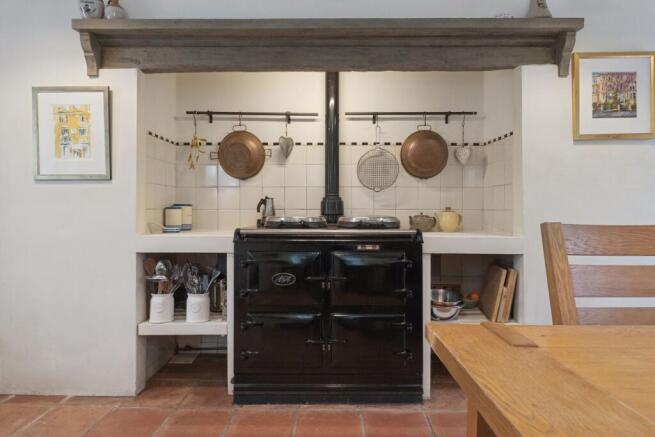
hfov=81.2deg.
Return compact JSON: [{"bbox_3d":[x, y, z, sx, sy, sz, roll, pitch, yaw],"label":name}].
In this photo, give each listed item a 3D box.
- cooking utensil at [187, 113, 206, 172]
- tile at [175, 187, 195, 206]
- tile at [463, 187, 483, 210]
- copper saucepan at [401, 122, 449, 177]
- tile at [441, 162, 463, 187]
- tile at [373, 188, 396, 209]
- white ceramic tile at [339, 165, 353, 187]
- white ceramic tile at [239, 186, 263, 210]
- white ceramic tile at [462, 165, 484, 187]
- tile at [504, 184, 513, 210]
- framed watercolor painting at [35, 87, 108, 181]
[{"bbox_3d":[-0.864,-0.512,2.540,0.130,0.385,0.050,0,1,0],"label":"cooking utensil"},{"bbox_3d":[-0.973,-0.137,2.630,0.136,0.157,0.010,0,1,0],"label":"tile"},{"bbox_3d":[0.996,-0.135,2.610,0.142,0.150,0.010,0,1,0],"label":"tile"},{"bbox_3d":[0.647,-0.470,2.530,0.316,0.415,0.090,0,3,0],"label":"copper saucepan"},{"bbox_3d":[0.869,-0.297,2.676,0.153,0.153,0.010,0,1,0],"label":"tile"},{"bbox_3d":[0.400,-0.141,2.660,0.153,0.153,0.010,0,1,0],"label":"tile"},{"bbox_3d":[0.091,-0.297,2.676,0.153,0.153,0.010,0,1,0],"label":"white ceramic tile"},{"bbox_3d":[-0.523,-0.137,2.630,0.154,0.157,0.010,0,1,0],"label":"white ceramic tile"},{"bbox_3d":[1.004,-0.290,2.630,0.139,0.153,0.010,0,1,0],"label":"white ceramic tile"},{"bbox_3d":[1.068,-0.118,2.250,0.010,0.152,0.092,0,1,0],"label":"tile"},{"bbox_3d":[-1.348,-0.447,2.015,0.401,0.491,0.025,0,1,0],"label":"framed watercolor painting"}]

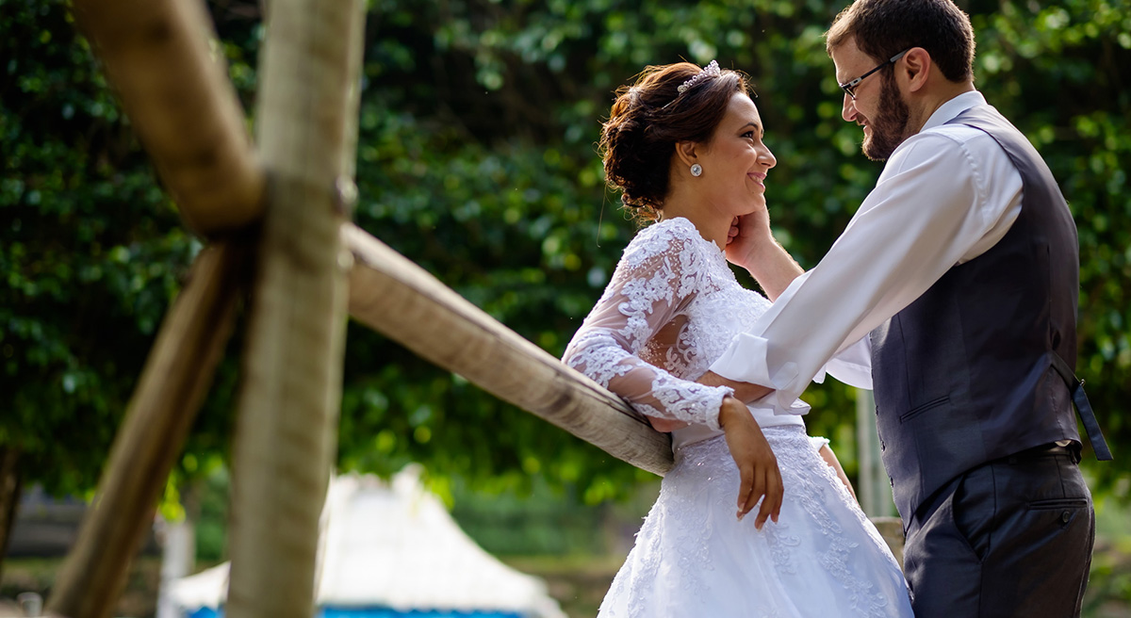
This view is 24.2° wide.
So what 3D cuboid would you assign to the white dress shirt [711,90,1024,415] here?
[{"bbox_3d":[0.462,-0.065,3.820,0.500,0.520,0.500,0,-4,0],"label":"white dress shirt"}]

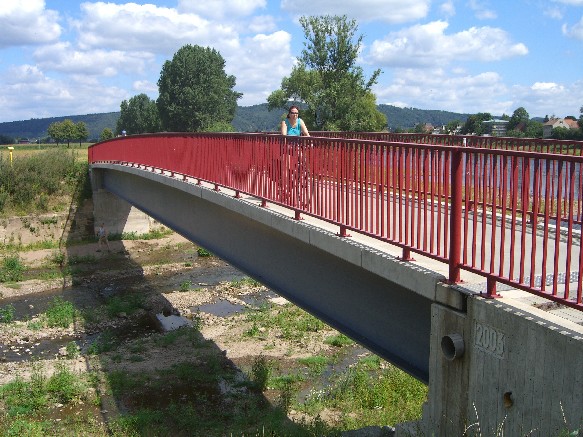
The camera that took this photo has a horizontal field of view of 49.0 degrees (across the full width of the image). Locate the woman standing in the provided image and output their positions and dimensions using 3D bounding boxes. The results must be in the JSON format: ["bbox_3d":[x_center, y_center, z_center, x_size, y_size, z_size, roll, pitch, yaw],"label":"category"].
[{"bbox_3d":[0.059,-0.854,9.500,0.500,1.640,0.380,1,7,12],"label":"woman standing"}]

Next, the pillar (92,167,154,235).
[{"bbox_3d":[-11.475,-1.169,42.941,3.700,4.300,1.400,-3,8,-22],"label":"pillar"}]

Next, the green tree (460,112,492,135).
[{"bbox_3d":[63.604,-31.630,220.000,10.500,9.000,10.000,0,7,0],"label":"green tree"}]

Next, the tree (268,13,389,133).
[{"bbox_3d":[3.938,-15.077,72.000,13.000,15.200,12.000,0,7,0],"label":"tree"}]

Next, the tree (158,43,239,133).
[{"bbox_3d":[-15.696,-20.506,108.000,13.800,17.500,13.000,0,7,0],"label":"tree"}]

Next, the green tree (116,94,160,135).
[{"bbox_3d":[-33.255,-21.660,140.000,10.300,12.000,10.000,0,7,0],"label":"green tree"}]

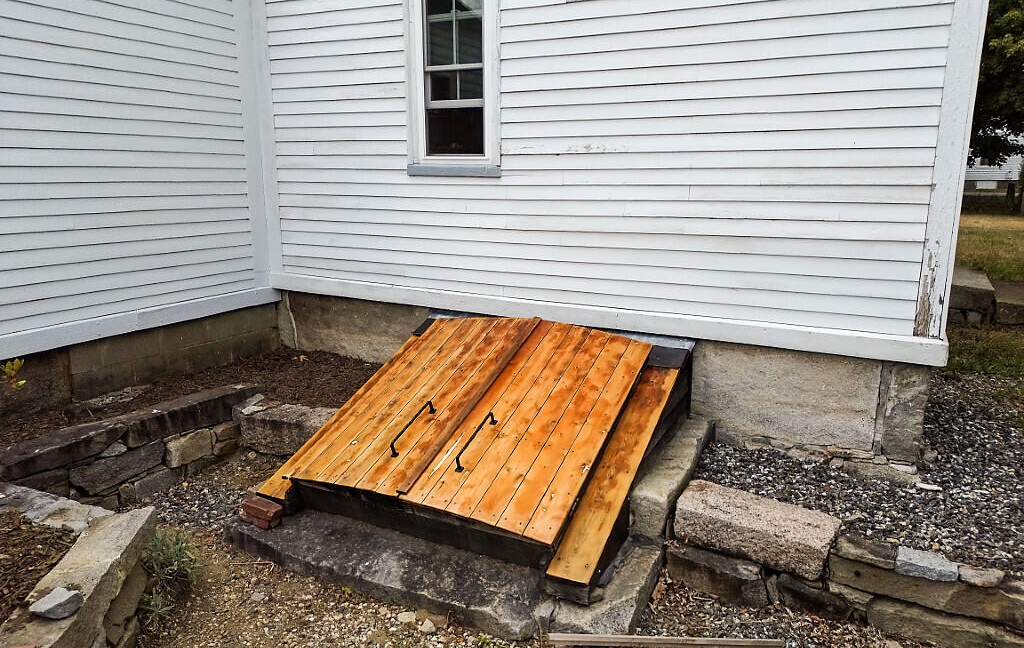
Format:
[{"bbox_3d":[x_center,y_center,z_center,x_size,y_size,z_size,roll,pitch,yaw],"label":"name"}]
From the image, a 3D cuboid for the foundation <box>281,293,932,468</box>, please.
[{"bbox_3d":[0.227,0.217,4.503,4.180,0.540,0.300,6,14,27],"label":"foundation"}]

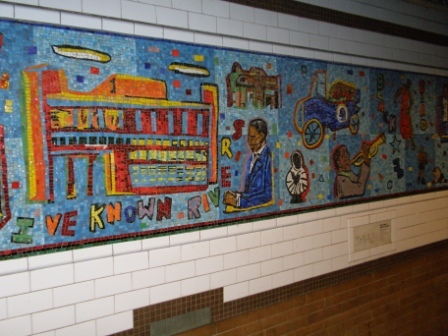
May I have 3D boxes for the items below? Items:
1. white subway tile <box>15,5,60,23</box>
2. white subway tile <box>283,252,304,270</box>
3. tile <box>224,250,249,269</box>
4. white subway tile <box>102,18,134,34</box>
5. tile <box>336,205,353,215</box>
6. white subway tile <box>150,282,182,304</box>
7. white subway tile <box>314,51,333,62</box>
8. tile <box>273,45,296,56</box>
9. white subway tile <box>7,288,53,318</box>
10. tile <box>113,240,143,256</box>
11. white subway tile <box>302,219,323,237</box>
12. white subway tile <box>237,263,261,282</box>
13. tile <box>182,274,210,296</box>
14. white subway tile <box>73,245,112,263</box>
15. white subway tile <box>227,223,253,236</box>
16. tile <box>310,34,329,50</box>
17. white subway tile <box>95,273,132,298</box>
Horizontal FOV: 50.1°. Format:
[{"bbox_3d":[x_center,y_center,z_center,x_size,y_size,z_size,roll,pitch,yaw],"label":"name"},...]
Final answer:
[{"bbox_3d":[-0.643,-0.526,1.649,0.152,0.042,0.015,-3,4,-38],"label":"white subway tile"},{"bbox_3d":[0.357,0.481,2.482,0.152,0.075,0.010,-3,3,-38],"label":"white subway tile"},{"bbox_3d":[0.054,0.421,2.224,0.152,0.076,0.010,-3,4,-38],"label":"tile"},{"bbox_3d":[-0.400,-0.539,1.819,0.133,0.050,0.012,-4,5,-38],"label":"white subway tile"},{"bbox_3d":[0.687,0.238,2.730,0.159,0.044,0.012,-3,3,-38],"label":"tile"},{"bbox_3d":[-0.246,0.518,1.998,0.152,0.074,0.010,-3,3,-38],"label":"white subway tile"},{"bbox_3d":[0.535,-0.607,2.577,0.152,0.051,0.015,-3,4,-38],"label":"white subway tile"},{"bbox_3d":[0.298,-0.591,2.397,0.155,0.044,0.012,-3,3,-38],"label":"tile"},{"bbox_3d":[-0.672,0.470,1.668,0.152,0.075,0.010,-4,5,-38],"label":"white subway tile"},{"bbox_3d":[-0.380,0.313,1.877,0.123,0.050,0.010,-3,3,-38],"label":"tile"},{"bbox_3d":[0.473,0.323,2.565,0.152,0.074,0.010,-3,3,-38],"label":"white subway tile"},{"bbox_3d":[0.114,0.489,2.268,0.150,0.075,0.010,-4,4,-38],"label":"white subway tile"},{"bbox_3d":[-0.126,0.505,2.080,0.150,0.075,0.010,-4,4,-38],"label":"tile"},{"bbox_3d":[-0.487,0.318,1.785,0.152,0.045,0.012,-3,4,-38],"label":"white subway tile"},{"bbox_3d":[0.074,0.286,2.238,0.154,0.050,0.010,-3,3,-38],"label":"white subway tile"},{"bbox_3d":[0.502,-0.667,2.540,0.150,0.075,0.010,-4,4,-38],"label":"tile"},{"bbox_3d":[-0.429,0.453,1.854,0.152,0.075,0.010,-3,3,-38],"label":"white subway tile"}]

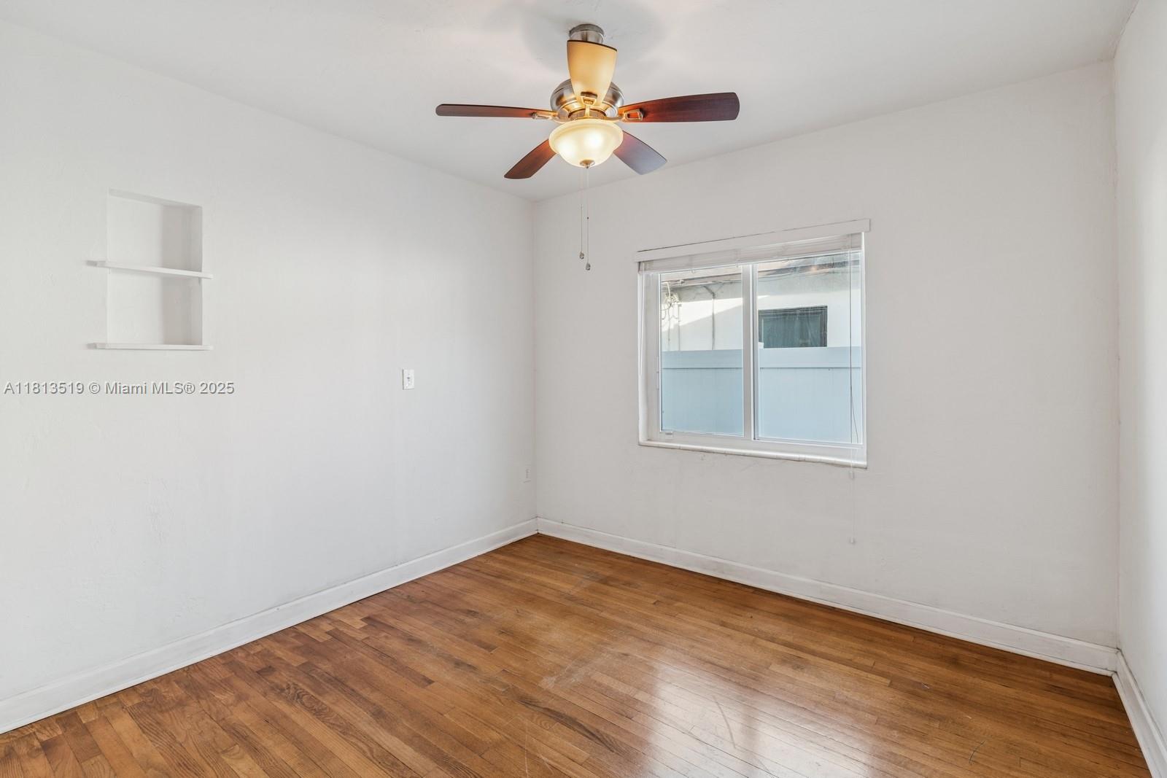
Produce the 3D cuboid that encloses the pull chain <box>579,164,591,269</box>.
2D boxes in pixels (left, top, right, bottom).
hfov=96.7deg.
[{"bbox_3d":[0.006,-0.645,1.950,0.042,0.400,0.025,0,2,0],"label":"pull chain"}]

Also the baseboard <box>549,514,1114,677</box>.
[{"bbox_3d":[0.885,1.058,2.960,3.070,0.122,0.030,1,2,36],"label":"baseboard"}]

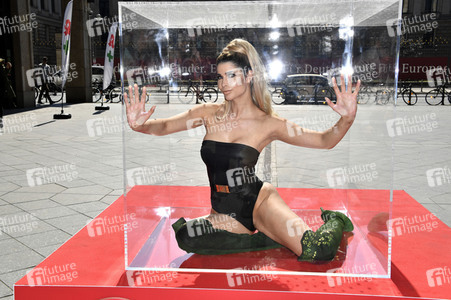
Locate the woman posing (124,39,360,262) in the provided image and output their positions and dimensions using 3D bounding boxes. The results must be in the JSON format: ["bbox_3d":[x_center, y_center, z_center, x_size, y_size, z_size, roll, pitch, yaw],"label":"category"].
[{"bbox_3d":[0.131,-0.021,2.433,0.885,0.945,0.780,2,8,13],"label":"woman posing"}]

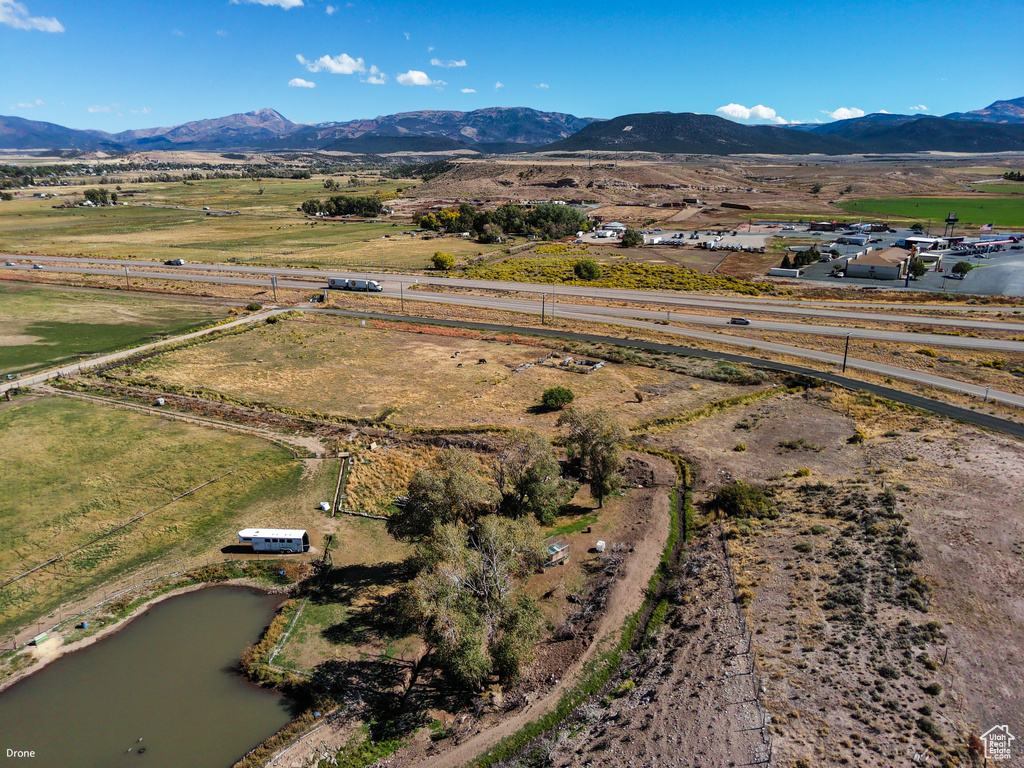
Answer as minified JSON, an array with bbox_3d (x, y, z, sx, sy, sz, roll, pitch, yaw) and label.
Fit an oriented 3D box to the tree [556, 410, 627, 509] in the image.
[{"bbox_3d":[12.776,12.237,107.986,11.200,16.800,10.600,0,18,0],"label":"tree"}]

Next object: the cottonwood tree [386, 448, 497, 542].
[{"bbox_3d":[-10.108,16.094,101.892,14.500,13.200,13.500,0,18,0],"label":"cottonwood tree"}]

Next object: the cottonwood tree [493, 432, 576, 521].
[{"bbox_3d":[3.304,14.391,104.566,12.600,14.800,11.800,0,18,0],"label":"cottonwood tree"}]

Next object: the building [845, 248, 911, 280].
[{"bbox_3d":[175.083,-57.154,323.732,22.500,8.600,40.000,11,21,31],"label":"building"}]

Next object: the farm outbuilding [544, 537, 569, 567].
[{"bbox_3d":[5.677,23.817,97.658,4.500,1.700,2.900,-15,23,-40],"label":"farm outbuilding"}]

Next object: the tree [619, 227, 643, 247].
[{"bbox_3d":[74.014,-89.745,417.918,13.000,10.800,12.500,0,18,0],"label":"tree"}]

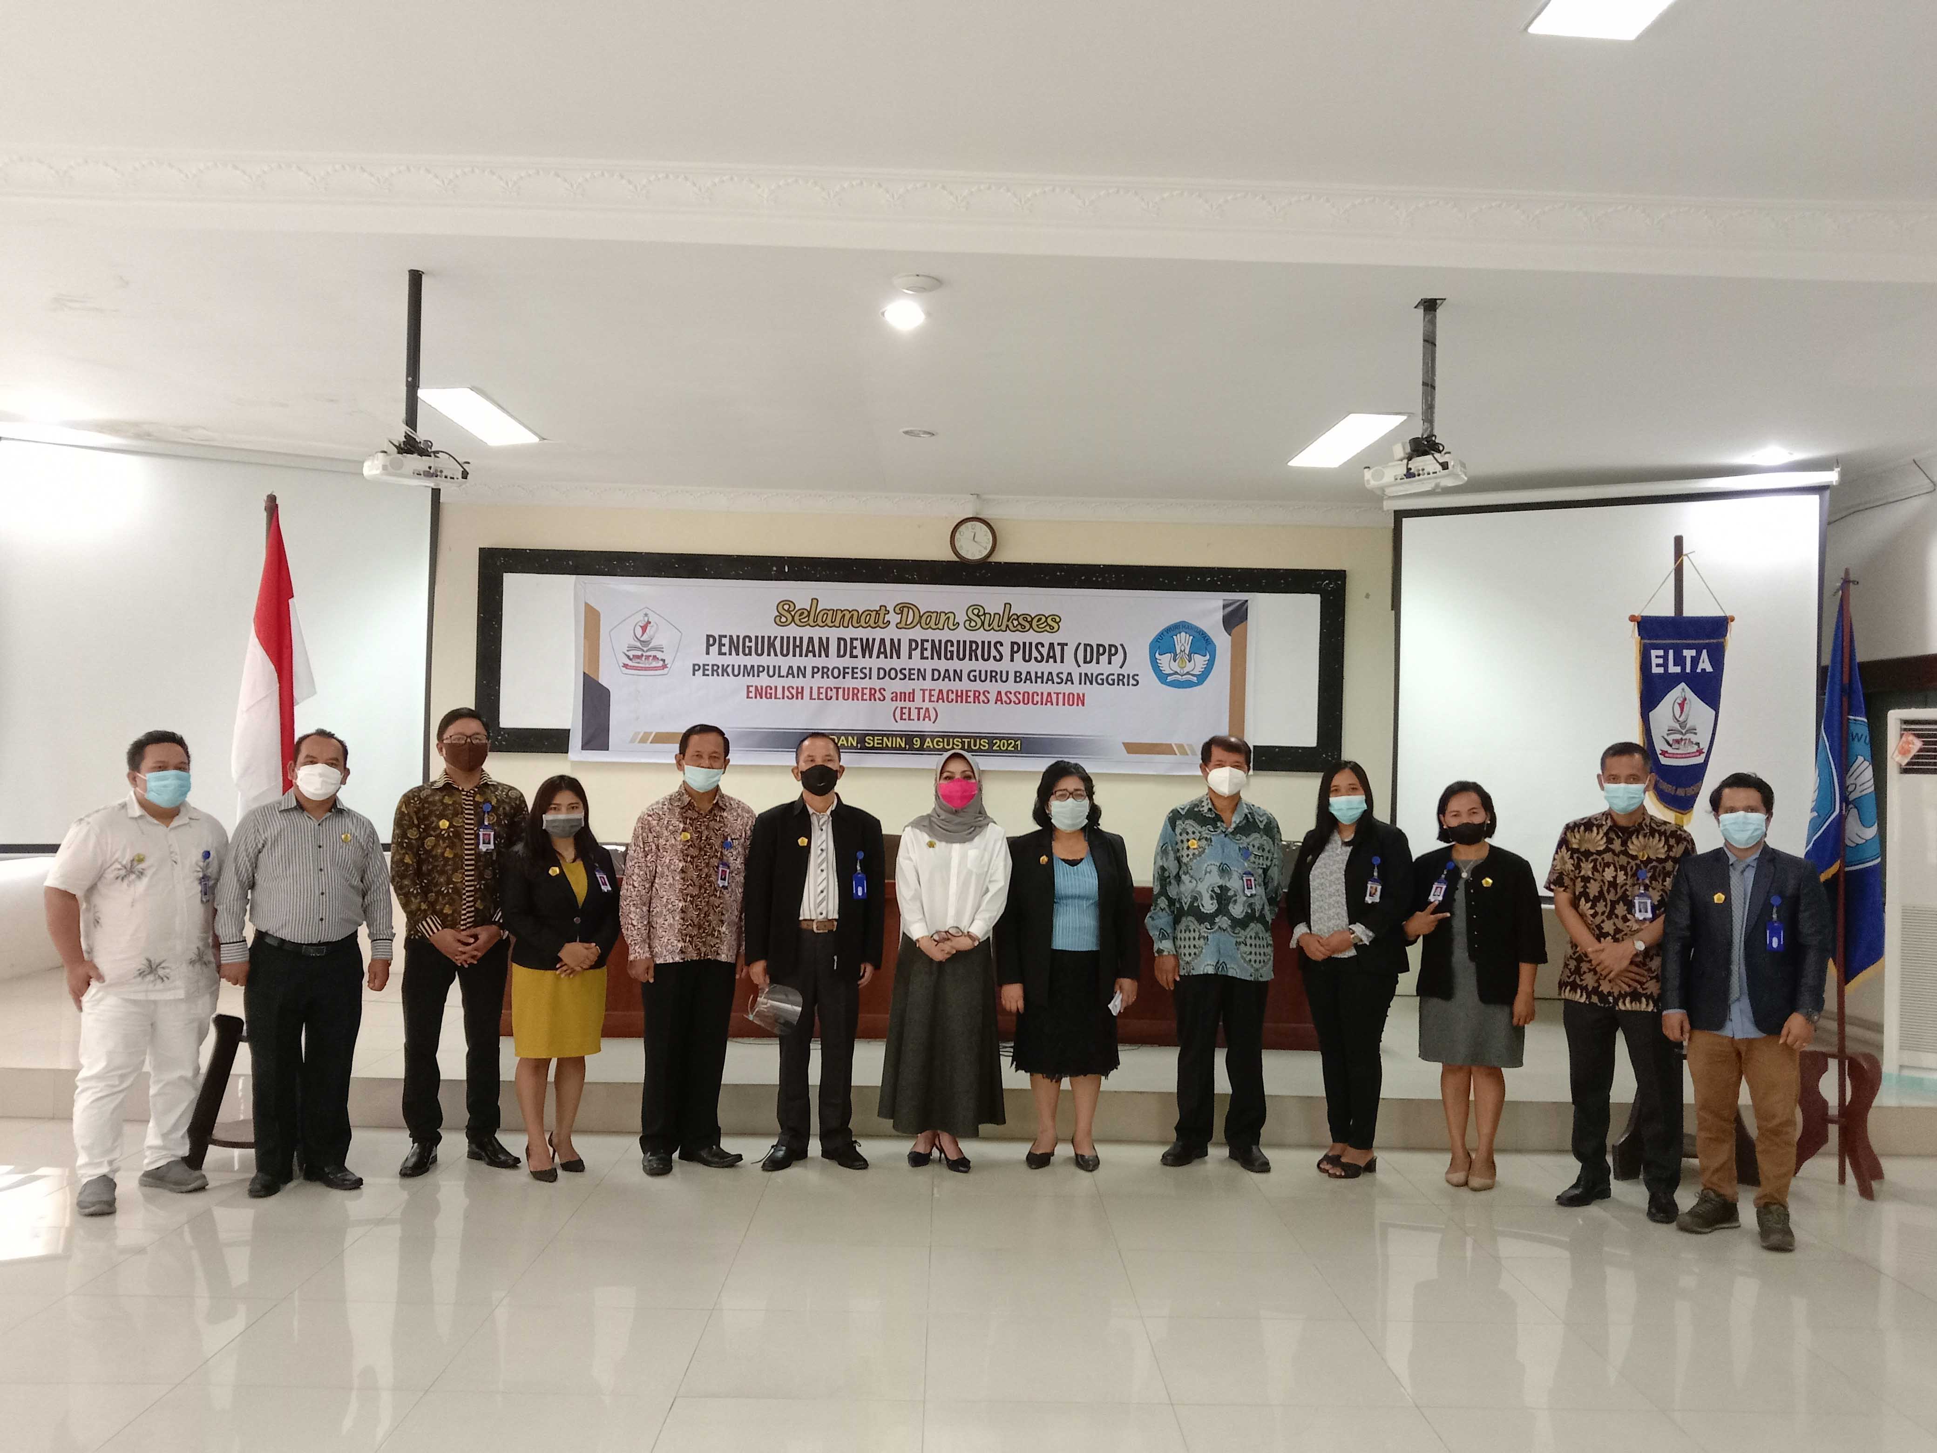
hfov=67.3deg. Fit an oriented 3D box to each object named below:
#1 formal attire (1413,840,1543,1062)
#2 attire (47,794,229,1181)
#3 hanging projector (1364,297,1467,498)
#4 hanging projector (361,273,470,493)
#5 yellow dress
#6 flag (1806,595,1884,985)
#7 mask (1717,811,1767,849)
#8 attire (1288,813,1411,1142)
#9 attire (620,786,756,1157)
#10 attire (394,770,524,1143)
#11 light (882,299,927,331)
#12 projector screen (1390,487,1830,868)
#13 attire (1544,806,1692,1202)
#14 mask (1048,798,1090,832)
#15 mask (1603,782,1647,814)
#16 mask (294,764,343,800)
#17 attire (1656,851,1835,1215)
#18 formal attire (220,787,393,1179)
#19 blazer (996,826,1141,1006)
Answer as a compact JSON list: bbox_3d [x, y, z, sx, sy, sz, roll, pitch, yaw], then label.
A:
[{"bbox_3d":[2.010,0.905,5.746,0.502,0.881,0.300,1,-2,26],"label":"formal attire"},{"bbox_3d":[-2.937,0.924,5.165,0.562,1.369,0.360,3,-2,-44],"label":"attire"},{"bbox_3d":[1.535,-1.112,4.988,0.310,0.660,0.270,1,-1,28],"label":"hanging projector"},{"bbox_3d":[-1.873,-1.166,4.938,0.310,0.730,0.270,2,-1,-32],"label":"hanging projector"},{"bbox_3d":[-1.577,0.879,5.620,0.354,0.792,0.260,2,-2,-21],"label":"yellow dress"},{"bbox_3d":[3.547,0.257,5.889,0.283,1.592,0.270,1,-2,29],"label":"flag"},{"bbox_3d":[2.674,0.358,5.034,0.155,0.120,0.090,1,-1,25],"label":"mask"},{"bbox_3d":[1.542,1.037,5.896,0.498,1.356,0.300,0,-2,32],"label":"attire"},{"bbox_3d":[-1.064,0.932,5.530,0.510,1.420,0.300,2,-1,-16],"label":"attire"},{"bbox_3d":[-1.983,0.908,5.669,0.506,1.480,0.310,2,-2,-25],"label":"attire"},{"bbox_3d":[-0.230,-1.496,5.290,0.165,0.080,0.165,1,-1,-1],"label":"light"},{"bbox_3d":[3.280,-0.124,7.610,2.100,2.120,0.050,1,-2,26],"label":"projector screen"},{"bbox_3d":[2.378,0.977,5.317,0.520,1.380,0.300,1,-1,22],"label":"attire"},{"bbox_3d":[0.395,0.345,5.620,0.150,0.122,0.080,1,-1,4],"label":"mask"},{"bbox_3d":[2.338,0.253,5.180,0.143,0.118,0.080,1,-2,24],"label":"mask"},{"bbox_3d":[-2.277,0.194,5.110,0.148,0.125,0.080,2,-2,-25],"label":"mask"},{"bbox_3d":[2.668,1.027,5.000,0.530,1.290,0.310,1,-2,29],"label":"attire"},{"bbox_3d":[-2.369,0.925,5.200,0.580,1.400,0.340,2,-2,-26],"label":"formal attire"},{"bbox_3d":[0.405,0.768,5.915,0.583,0.730,0.310,1,-2,-1],"label":"blazer"}]

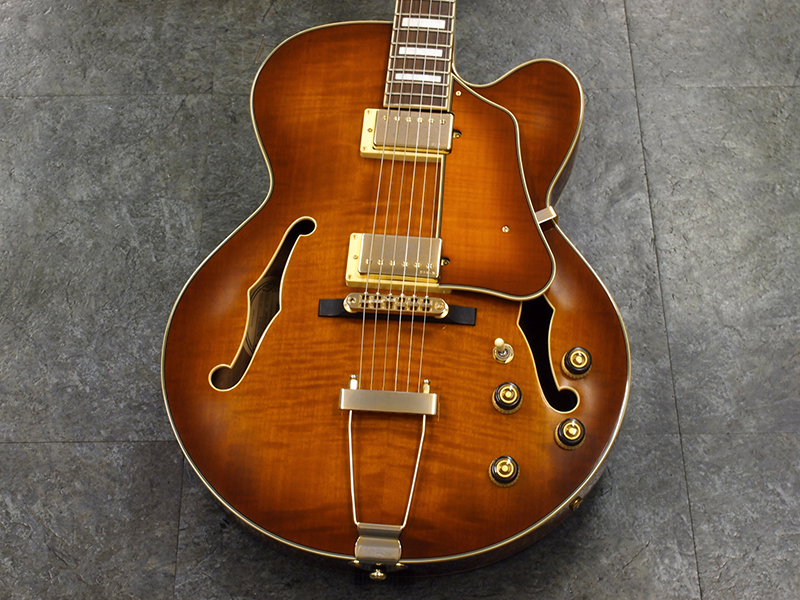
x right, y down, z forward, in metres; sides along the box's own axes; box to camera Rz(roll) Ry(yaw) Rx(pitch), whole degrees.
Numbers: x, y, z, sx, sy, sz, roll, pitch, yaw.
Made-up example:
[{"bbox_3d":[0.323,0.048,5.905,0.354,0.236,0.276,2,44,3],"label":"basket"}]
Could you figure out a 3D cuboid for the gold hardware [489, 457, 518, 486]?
[{"bbox_3d":[0.087,0.141,1.560,0.025,0.015,0.025,5,72,1],"label":"gold hardware"}]

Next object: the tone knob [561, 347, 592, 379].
[{"bbox_3d":[0.149,0.052,1.590,0.025,0.015,0.025,6,69,-1],"label":"tone knob"}]

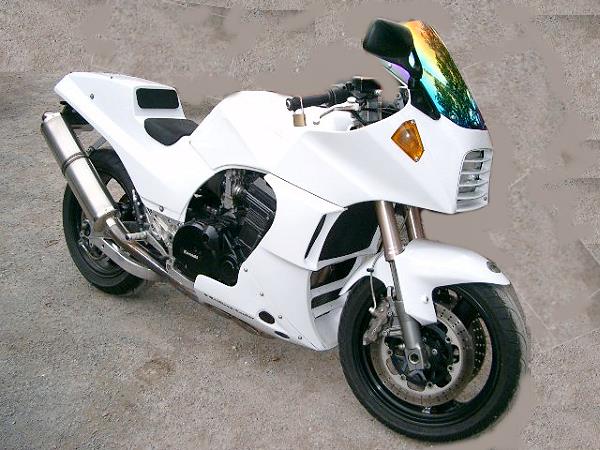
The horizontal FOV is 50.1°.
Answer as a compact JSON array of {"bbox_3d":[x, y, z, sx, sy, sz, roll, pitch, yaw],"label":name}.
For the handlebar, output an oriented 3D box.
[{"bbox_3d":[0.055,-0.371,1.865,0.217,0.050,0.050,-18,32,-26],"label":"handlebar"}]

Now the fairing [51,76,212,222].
[{"bbox_3d":[-0.694,-0.379,2.694,1.120,0.470,0.330,18,15,33],"label":"fairing"}]

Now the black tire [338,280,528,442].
[{"bbox_3d":[0.398,0.380,2.009,0.600,0.600,0.125,16,11,26],"label":"black tire"}]

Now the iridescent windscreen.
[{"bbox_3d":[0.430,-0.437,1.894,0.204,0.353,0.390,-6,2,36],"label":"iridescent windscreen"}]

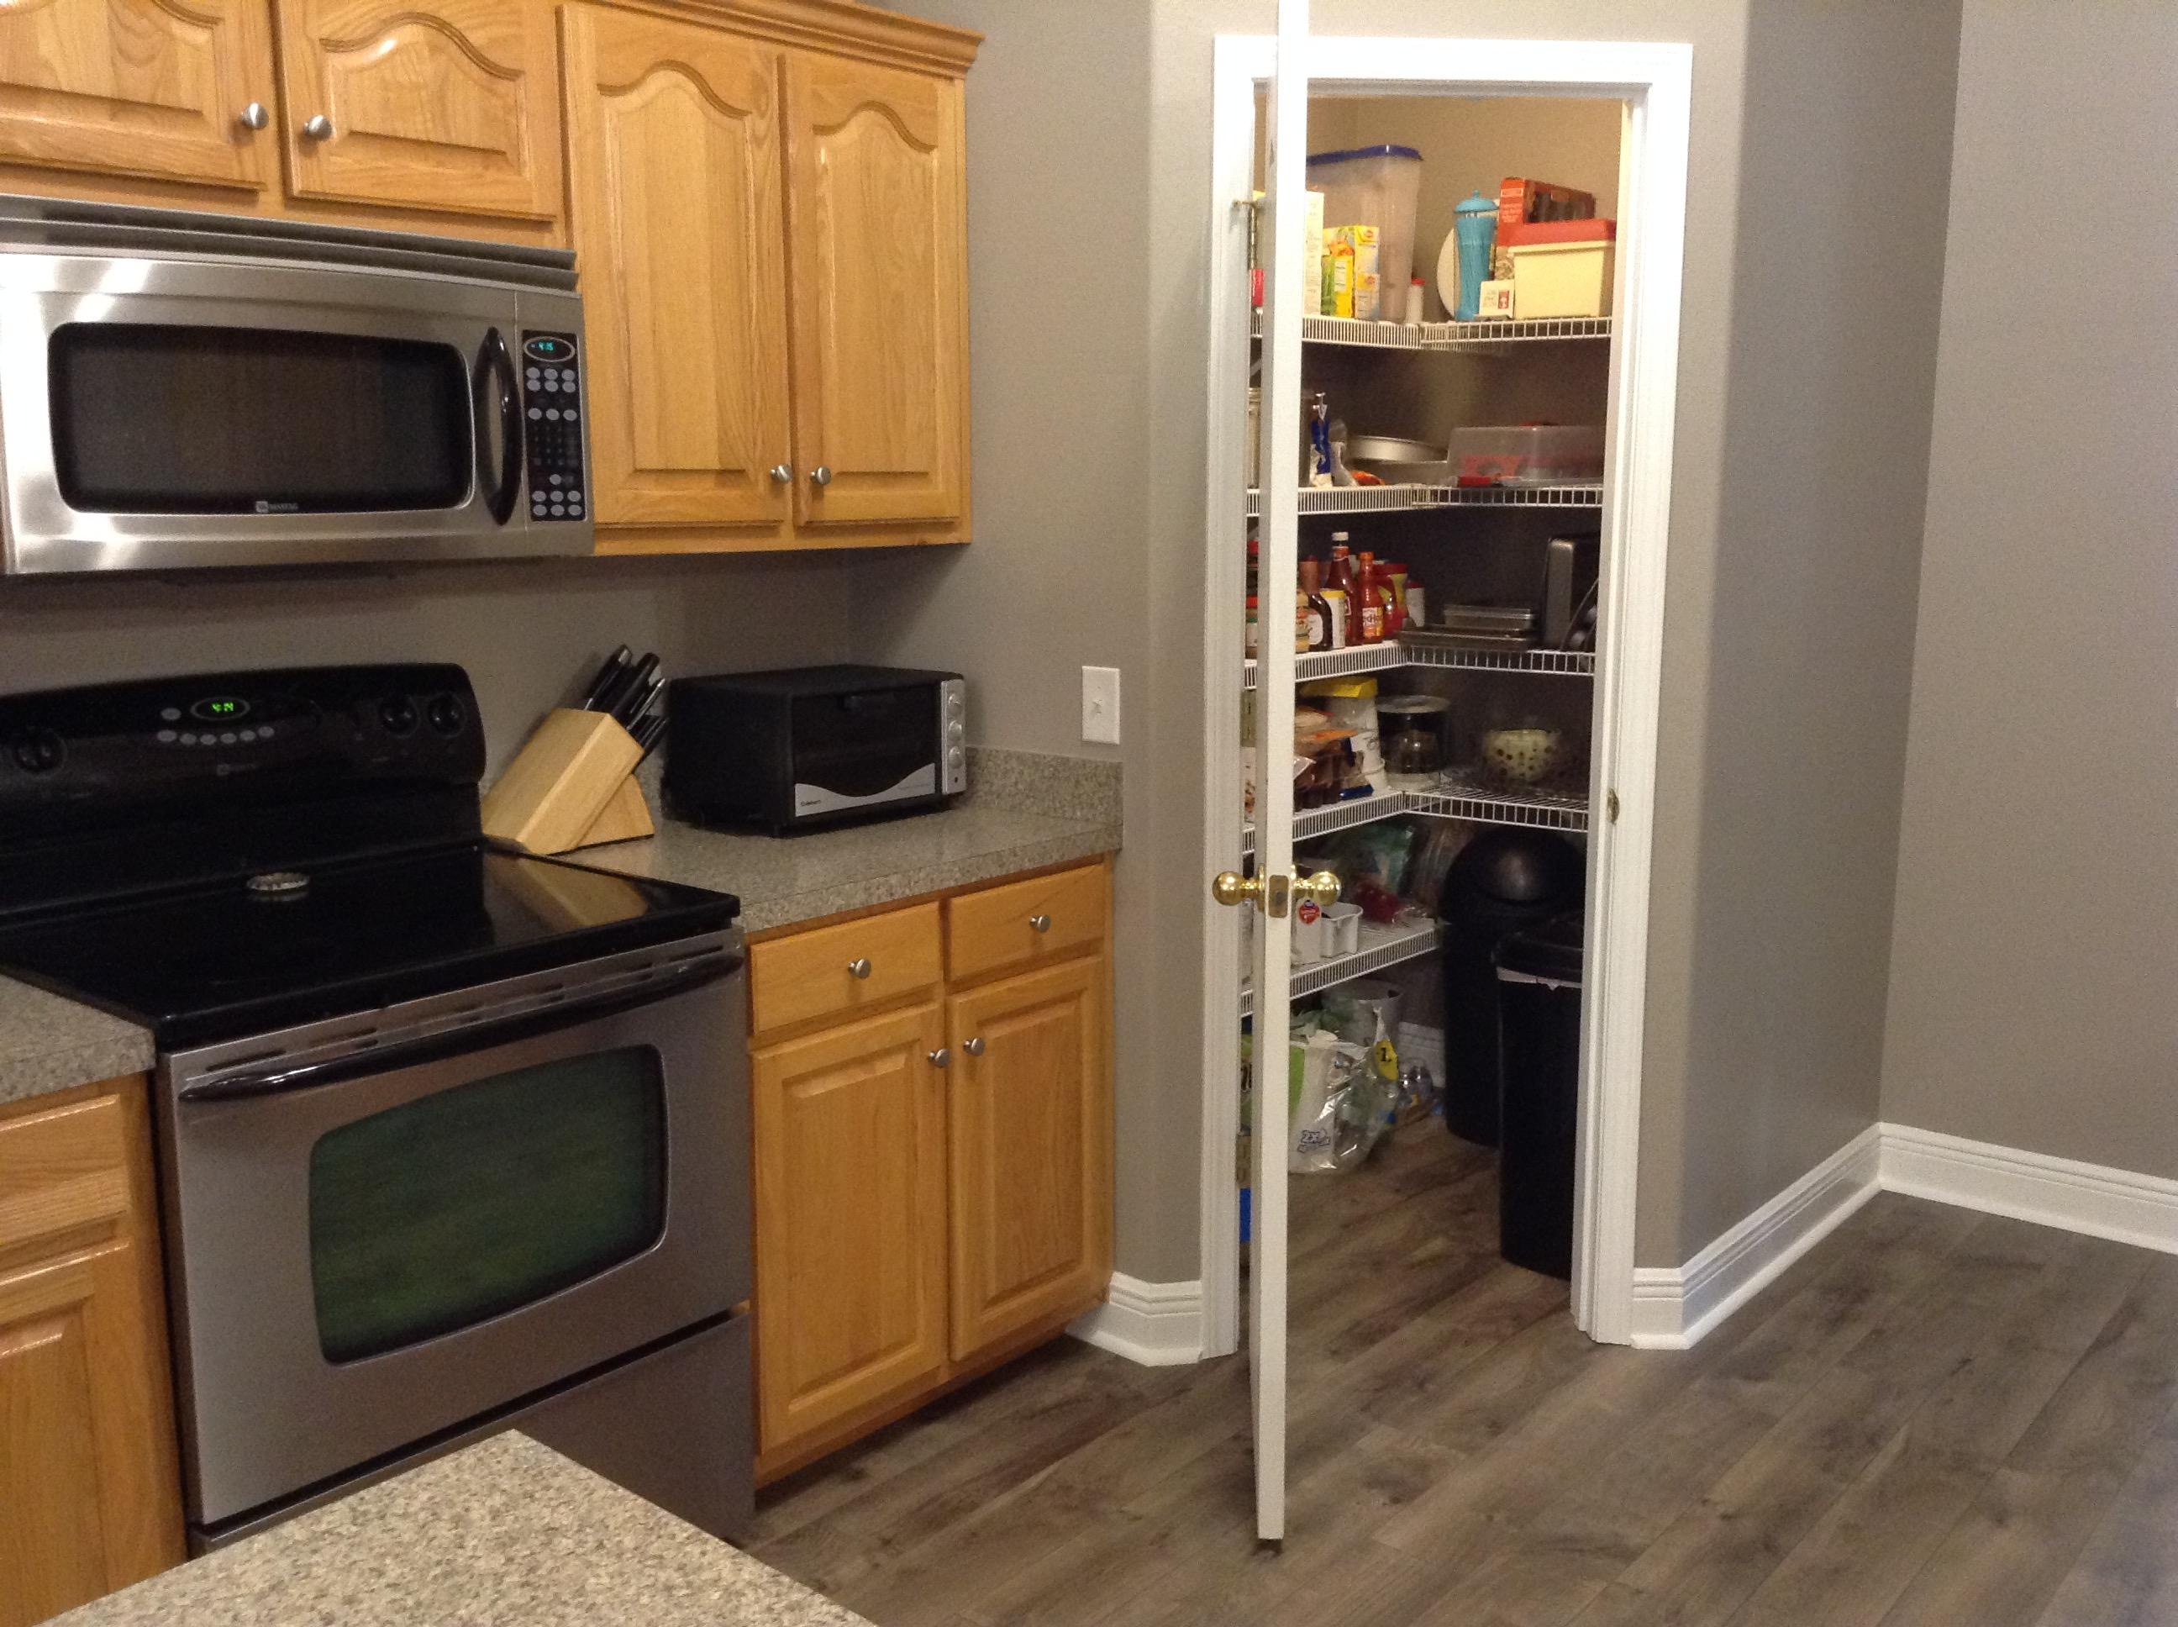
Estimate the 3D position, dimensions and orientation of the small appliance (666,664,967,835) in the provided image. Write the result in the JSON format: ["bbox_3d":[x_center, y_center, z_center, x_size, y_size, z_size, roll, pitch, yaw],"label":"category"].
[{"bbox_3d":[-0.439,-0.110,3.399,0.305,0.220,0.375,9,13,42],"label":"small appliance"}]

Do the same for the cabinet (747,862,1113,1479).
[{"bbox_3d":[-0.442,0.509,3.253,0.625,0.876,0.810,8,13,39],"label":"cabinet"}]

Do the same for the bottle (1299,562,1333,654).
[{"bbox_3d":[0.451,-0.424,4.219,0.082,0.185,0.068,-3,10,-17],"label":"bottle"}]

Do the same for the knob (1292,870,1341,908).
[{"bbox_3d":[0.300,0.101,2.763,0.066,0.051,0.051,0,9,-1],"label":"knob"}]

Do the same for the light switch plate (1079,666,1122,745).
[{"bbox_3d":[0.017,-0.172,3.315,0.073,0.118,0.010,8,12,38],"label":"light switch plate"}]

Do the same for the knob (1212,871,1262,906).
[{"bbox_3d":[0.201,0.100,2.774,0.069,0.050,0.050,0,10,1],"label":"knob"}]

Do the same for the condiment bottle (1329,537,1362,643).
[{"bbox_3d":[0.535,-0.476,4.377,0.078,0.237,0.066,1,10,7],"label":"condiment bottle"}]

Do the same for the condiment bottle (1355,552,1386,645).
[{"bbox_3d":[0.602,-0.459,4.410,0.053,0.189,0.053,-2,10,-14],"label":"condiment bottle"}]

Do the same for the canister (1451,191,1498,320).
[{"bbox_3d":[0.800,-1.147,4.303,0.097,0.270,0.097,0,10,0],"label":"canister"}]

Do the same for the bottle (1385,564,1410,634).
[{"bbox_3d":[0.670,-0.473,4.570,0.070,0.165,0.062,1,10,8],"label":"bottle"}]

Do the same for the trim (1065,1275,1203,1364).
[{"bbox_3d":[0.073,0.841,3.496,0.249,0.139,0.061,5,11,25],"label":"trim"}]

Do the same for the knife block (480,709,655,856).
[{"bbox_3d":[-0.796,-0.055,3.117,0.120,0.204,0.266,7,12,35],"label":"knife block"}]

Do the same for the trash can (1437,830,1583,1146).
[{"bbox_3d":[0.936,0.379,4.515,0.335,0.697,0.335,3,10,15],"label":"trash can"}]

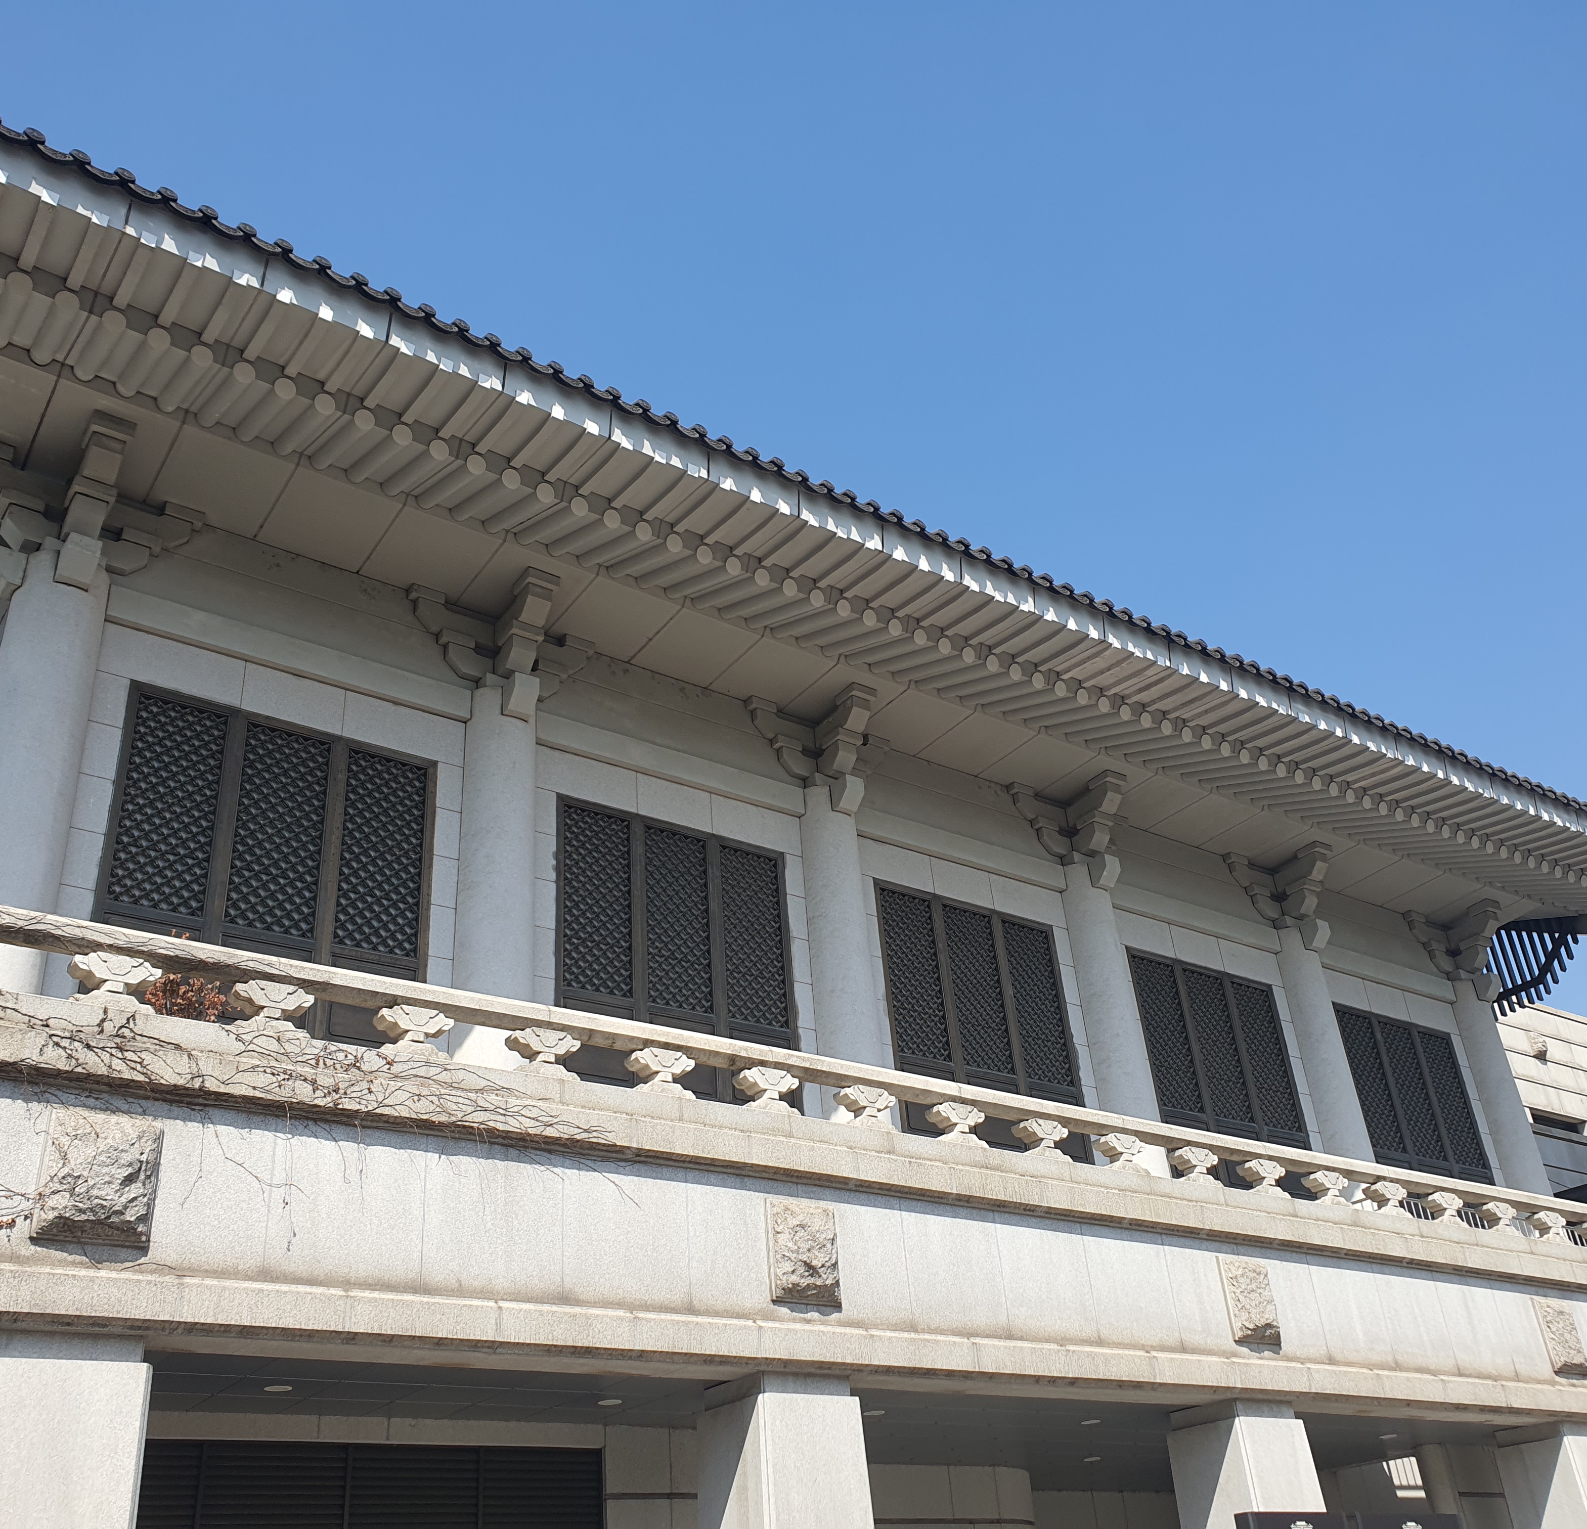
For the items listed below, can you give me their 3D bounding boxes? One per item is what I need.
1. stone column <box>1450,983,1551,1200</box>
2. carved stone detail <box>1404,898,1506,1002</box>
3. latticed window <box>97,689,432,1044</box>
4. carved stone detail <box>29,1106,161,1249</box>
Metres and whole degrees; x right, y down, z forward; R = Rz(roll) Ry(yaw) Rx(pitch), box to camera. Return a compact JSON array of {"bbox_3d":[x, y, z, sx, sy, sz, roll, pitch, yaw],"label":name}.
[{"bbox_3d":[12.508,5.969,26.842,0.860,4.441,0.860,17,-38,-31],"label":"stone column"},{"bbox_3d":[12.485,3.446,27.881,2.439,1.748,1.156,17,-38,-31],"label":"carved stone detail"},{"bbox_3d":[-5.273,1.130,15.623,3.302,3.737,0.197,17,-38,-31],"label":"latticed window"},{"bbox_3d":[-3.569,2.132,7.913,0.574,0.645,0.118,17,-37,-31],"label":"carved stone detail"}]

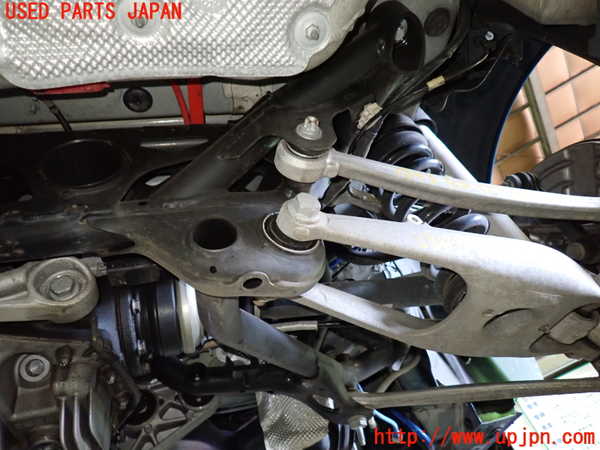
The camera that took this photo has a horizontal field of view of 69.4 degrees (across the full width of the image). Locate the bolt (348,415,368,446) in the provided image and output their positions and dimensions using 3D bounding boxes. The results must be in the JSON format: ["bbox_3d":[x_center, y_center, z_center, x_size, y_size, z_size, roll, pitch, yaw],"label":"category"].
[{"bbox_3d":[0.078,0.275,0.580,0.020,0.036,0.020,-18,-47,-1],"label":"bolt"}]

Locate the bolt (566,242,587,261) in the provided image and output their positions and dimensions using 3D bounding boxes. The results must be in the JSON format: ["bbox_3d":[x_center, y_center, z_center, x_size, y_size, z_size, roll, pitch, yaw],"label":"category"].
[{"bbox_3d":[0.364,0.035,0.570,0.023,0.023,0.016,-46,-31,22],"label":"bolt"}]

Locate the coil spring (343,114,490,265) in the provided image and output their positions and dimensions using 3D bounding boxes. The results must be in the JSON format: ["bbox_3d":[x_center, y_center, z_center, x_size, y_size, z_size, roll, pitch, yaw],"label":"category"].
[{"bbox_3d":[0.168,-0.057,0.630,0.120,0.260,0.120,-37,-49,15],"label":"coil spring"}]

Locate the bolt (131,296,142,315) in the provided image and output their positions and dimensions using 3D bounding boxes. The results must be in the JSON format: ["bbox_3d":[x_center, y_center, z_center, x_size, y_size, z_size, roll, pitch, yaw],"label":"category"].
[{"bbox_3d":[-0.172,0.085,0.455,0.012,0.016,0.016,-9,-7,-10],"label":"bolt"}]

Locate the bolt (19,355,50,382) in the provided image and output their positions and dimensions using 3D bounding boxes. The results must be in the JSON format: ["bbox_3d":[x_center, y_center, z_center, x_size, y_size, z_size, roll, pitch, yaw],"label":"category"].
[{"bbox_3d":[-0.264,0.142,0.430,0.027,0.027,0.015,21,-30,-31],"label":"bolt"}]

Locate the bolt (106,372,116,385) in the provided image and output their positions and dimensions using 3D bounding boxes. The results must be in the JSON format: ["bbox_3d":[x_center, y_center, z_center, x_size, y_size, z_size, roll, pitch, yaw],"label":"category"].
[{"bbox_3d":[-0.191,0.156,0.440,0.010,0.010,0.010,-9,-48,-10],"label":"bolt"}]

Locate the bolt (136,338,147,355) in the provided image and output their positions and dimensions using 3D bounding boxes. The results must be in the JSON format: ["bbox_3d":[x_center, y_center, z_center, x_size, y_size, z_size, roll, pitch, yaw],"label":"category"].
[{"bbox_3d":[-0.165,0.127,0.450,0.012,0.016,0.016,-9,-12,-10],"label":"bolt"}]

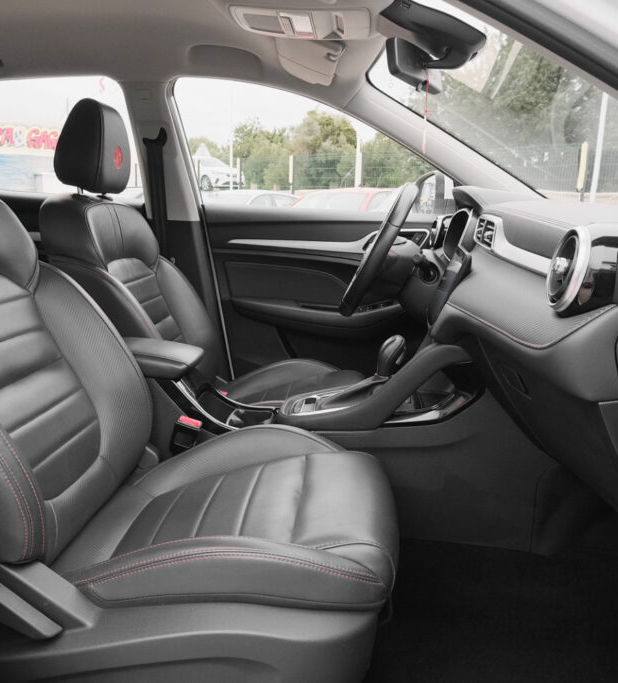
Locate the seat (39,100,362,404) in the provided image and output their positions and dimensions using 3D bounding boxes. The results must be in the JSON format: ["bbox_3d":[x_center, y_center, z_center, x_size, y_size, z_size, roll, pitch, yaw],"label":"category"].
[{"bbox_3d":[-0.210,-0.101,1.692,0.780,1.000,0.530,1,11,4],"label":"seat"}]

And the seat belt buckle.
[{"bbox_3d":[-0.242,0.189,1.272,0.045,0.090,0.028,18,12,0],"label":"seat belt buckle"}]

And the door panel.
[{"bbox_3d":[0.078,-0.120,2.025,0.830,0.590,0.130,1,11,4],"label":"door panel"}]

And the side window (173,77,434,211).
[{"bbox_3d":[0.039,-0.570,1.913,0.800,0.395,0.050,1,34,4],"label":"side window"}]

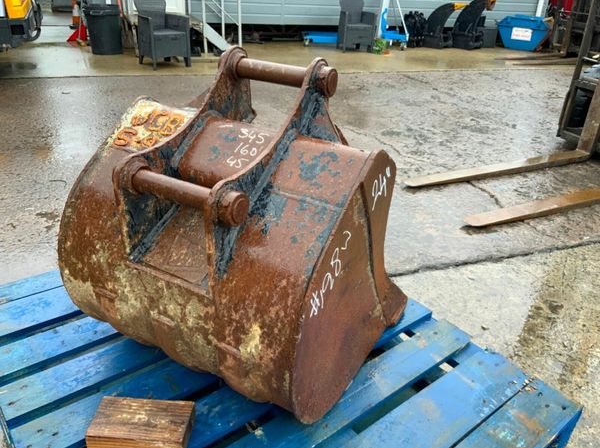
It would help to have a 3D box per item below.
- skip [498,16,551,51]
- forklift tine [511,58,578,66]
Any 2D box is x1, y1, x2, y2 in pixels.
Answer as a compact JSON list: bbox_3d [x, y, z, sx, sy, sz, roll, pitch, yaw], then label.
[{"bbox_3d":[4.542,-3.866,10.205,0.930,0.560,0.670,19,31,27],"label":"skip"},{"bbox_3d":[4.184,-2.731,8.509,1.600,0.050,0.130,-10,30,-23],"label":"forklift tine"}]

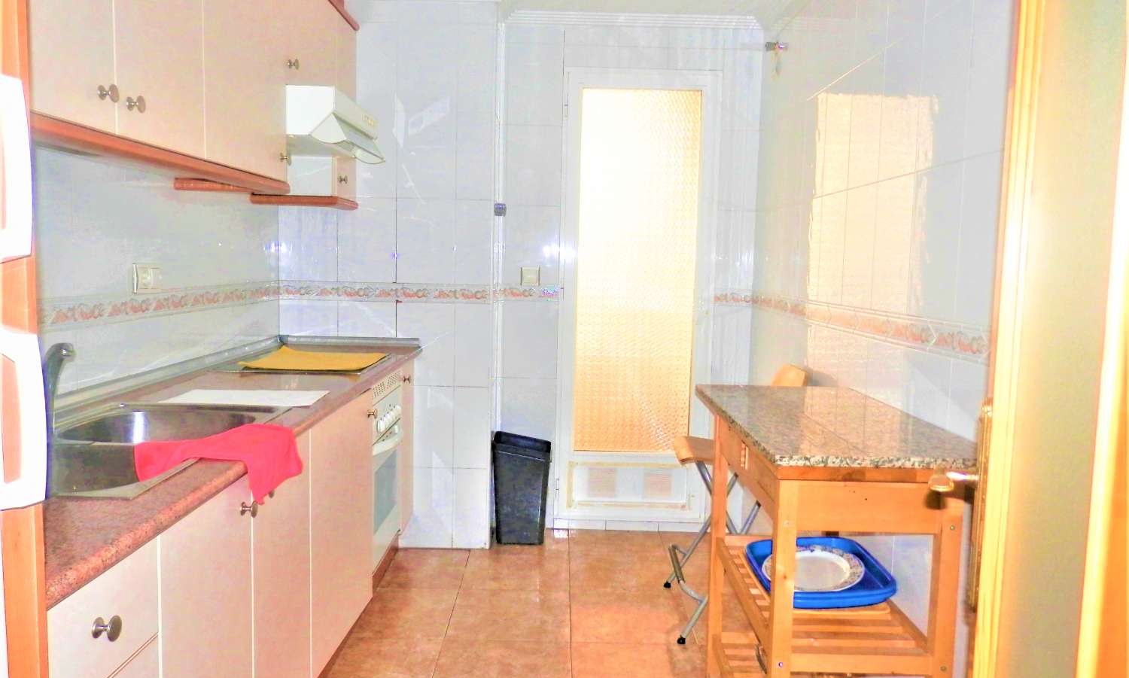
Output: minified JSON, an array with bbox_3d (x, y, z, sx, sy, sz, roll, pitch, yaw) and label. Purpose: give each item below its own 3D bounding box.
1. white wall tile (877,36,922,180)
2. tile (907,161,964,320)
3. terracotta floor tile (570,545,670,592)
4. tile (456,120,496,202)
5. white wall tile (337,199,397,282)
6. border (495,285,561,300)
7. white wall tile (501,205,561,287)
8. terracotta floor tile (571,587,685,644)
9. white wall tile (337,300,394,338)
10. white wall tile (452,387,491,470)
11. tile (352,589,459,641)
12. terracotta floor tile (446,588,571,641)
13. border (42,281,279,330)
[{"bbox_3d":[0.900,-0.619,2.175,0.010,0.365,0.250,1,5,0],"label":"white wall tile"},{"bbox_3d":[0.882,-0.225,1.932,0.012,0.363,0.254,1,5,0],"label":"tile"},{"bbox_3d":[0.235,0.972,3.373,0.430,0.010,0.418,1,6,0],"label":"terracotta floor tile"},{"bbox_3d":[-0.375,-0.765,3.429,0.157,0.359,0.010,1,6,0],"label":"tile"},{"bbox_3d":[-0.836,-0.419,3.461,0.249,0.359,0.010,1,6,0],"label":"white wall tile"},{"bbox_3d":[-0.163,-0.212,3.745,0.279,0.076,0.012,1,5,0],"label":"border"},{"bbox_3d":[-0.150,-0.429,3.782,0.261,0.365,0.010,1,5,0],"label":"white wall tile"},{"bbox_3d":[0.235,1.012,2.964,0.422,0.010,0.428,1,5,0],"label":"terracotta floor tile"},{"bbox_3d":[-0.851,0.016,3.523,0.250,0.365,0.010,1,5,0],"label":"white wall tile"},{"bbox_3d":[-0.396,0.381,3.480,0.152,0.351,0.010,1,5,0],"label":"white wall tile"},{"bbox_3d":[-0.597,0.993,2.951,0.378,0.010,0.418,1,6,0],"label":"tile"},{"bbox_3d":[-0.189,1.003,2.962,0.425,0.010,0.428,1,5,0],"label":"terracotta floor tile"},{"bbox_3d":[-1.195,-0.128,2.642,0.010,0.080,1.567,1,5,0],"label":"border"}]

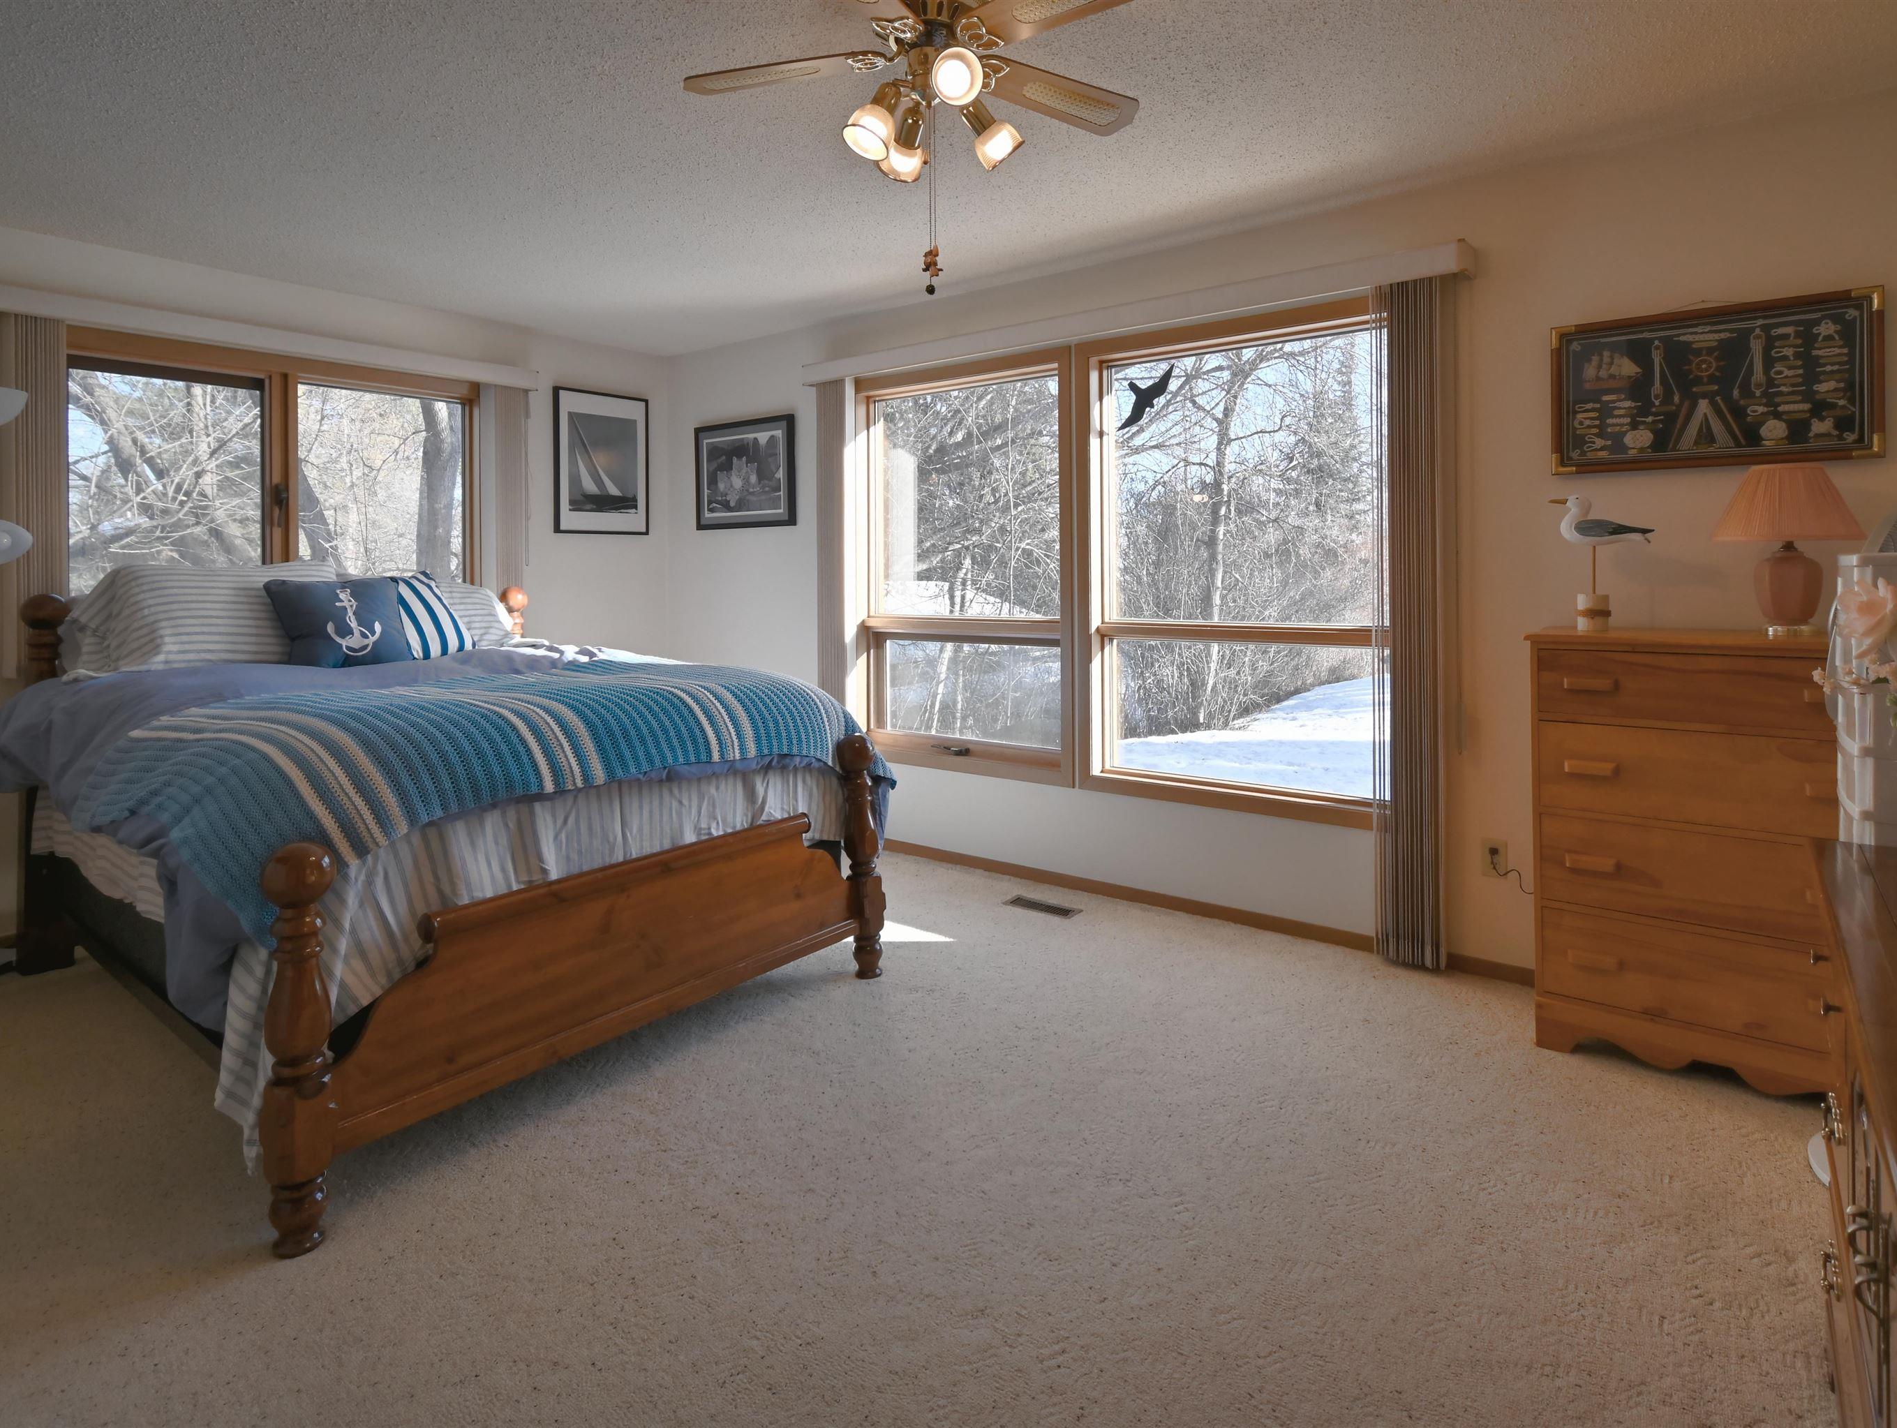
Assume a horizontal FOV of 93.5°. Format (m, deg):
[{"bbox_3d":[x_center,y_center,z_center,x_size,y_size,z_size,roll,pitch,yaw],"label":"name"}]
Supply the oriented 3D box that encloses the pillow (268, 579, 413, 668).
[{"bbox_3d":[-2.056,-0.312,3.065,0.160,0.350,0.440,-28,-13,37],"label":"pillow"}]

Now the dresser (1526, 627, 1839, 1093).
[{"bbox_3d":[1.875,0.332,2.238,0.690,1.050,0.400,3,7,35],"label":"dresser"}]

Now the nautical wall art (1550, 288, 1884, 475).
[{"bbox_3d":[1.931,-0.838,2.281,0.650,0.410,0.040,3,7,35],"label":"nautical wall art"}]

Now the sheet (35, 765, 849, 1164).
[{"bbox_3d":[-1.546,0.363,2.780,2.000,0.640,1.520,4,7,38],"label":"sheet"}]

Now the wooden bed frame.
[{"bbox_3d":[-1.556,0.205,2.783,2.150,1.190,1.580,4,7,38],"label":"wooden bed frame"}]

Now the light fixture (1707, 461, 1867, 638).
[{"bbox_3d":[1.972,-0.372,2.101,0.265,0.405,0.265,3,7,35],"label":"light fixture"}]

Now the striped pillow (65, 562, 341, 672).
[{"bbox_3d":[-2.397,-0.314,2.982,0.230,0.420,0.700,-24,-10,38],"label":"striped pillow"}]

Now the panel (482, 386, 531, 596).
[{"bbox_3d":[-2.008,-0.923,4.089,0.100,1.190,0.200,4,8,42],"label":"panel"}]

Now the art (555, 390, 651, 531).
[{"bbox_3d":[-1.724,-1.249,4.464,0.030,0.700,0.498,4,8,42],"label":"art"}]

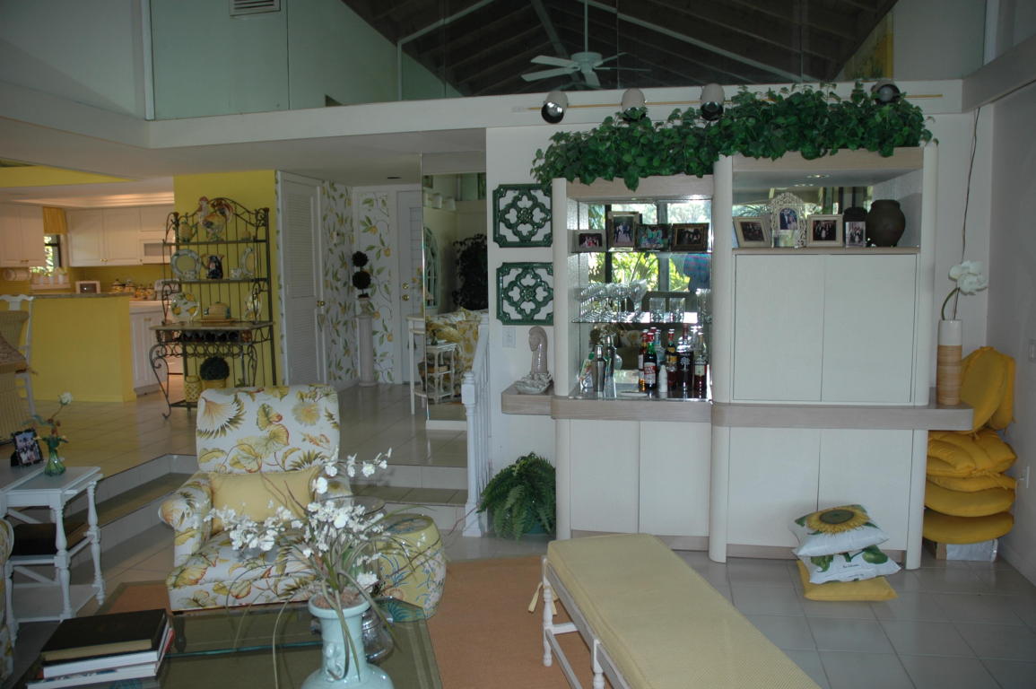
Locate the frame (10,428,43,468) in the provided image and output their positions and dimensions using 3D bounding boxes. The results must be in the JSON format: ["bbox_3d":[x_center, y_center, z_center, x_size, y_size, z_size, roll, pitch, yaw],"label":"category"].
[{"bbox_3d":[-2.319,0.486,3.677,0.125,0.170,0.050,-7,-3,-43],"label":"frame"}]

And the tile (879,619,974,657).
[{"bbox_3d":[1.691,1.223,3.208,0.320,0.010,0.320,0,6,11],"label":"tile"}]

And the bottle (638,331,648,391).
[{"bbox_3d":[0.757,0.088,4.628,0.078,0.344,0.078,0,7,9],"label":"bottle"}]

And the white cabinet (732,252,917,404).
[{"bbox_3d":[1.607,-0.109,4.255,0.908,0.782,0.540,0,7,9],"label":"white cabinet"}]

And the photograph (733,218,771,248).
[{"bbox_3d":[1.214,-0.579,4.024,0.200,0.170,0.050,-3,-9,-15],"label":"photograph"}]

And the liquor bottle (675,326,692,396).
[{"bbox_3d":[0.973,0.079,4.501,0.095,0.387,0.093,0,7,9],"label":"liquor bottle"}]

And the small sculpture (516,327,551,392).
[{"bbox_3d":[0.092,0.084,4.546,0.180,0.379,0.160,-5,8,-35],"label":"small sculpture"}]

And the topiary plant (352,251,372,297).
[{"bbox_3d":[-1.608,-0.721,8.009,0.200,0.470,0.200,0,7,9],"label":"topiary plant"}]

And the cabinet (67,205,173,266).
[{"bbox_3d":[-5.159,-1.433,10.339,1.780,0.767,0.340,0,7,11],"label":"cabinet"}]

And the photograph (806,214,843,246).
[{"bbox_3d":[1.564,-0.581,3.958,0.195,0.175,0.040,0,-2,15],"label":"photograph"}]

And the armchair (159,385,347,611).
[{"bbox_3d":[-1.207,0.750,3.706,0.850,0.970,0.860,-3,6,-12],"label":"armchair"}]

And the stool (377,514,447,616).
[{"bbox_3d":[-0.497,1.023,3.577,0.330,0.435,0.330,0,6,11],"label":"stool"}]

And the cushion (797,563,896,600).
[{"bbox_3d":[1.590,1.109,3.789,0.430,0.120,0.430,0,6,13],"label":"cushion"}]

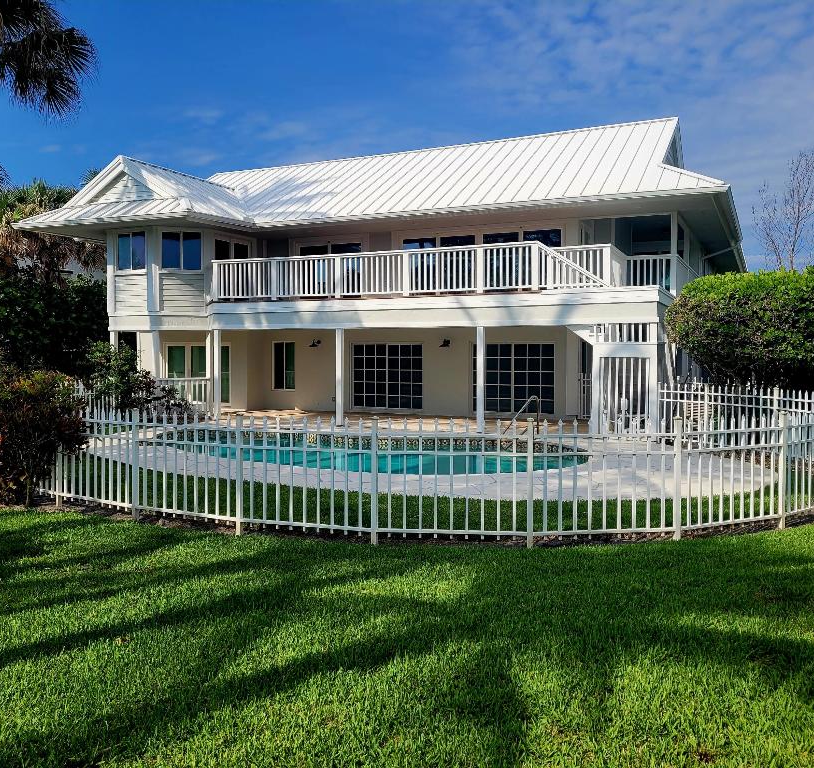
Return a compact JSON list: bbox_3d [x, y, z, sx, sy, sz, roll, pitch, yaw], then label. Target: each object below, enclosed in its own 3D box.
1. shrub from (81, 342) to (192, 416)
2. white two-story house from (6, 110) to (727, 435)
[{"bbox_3d":[-6.618,0.032,18.823,2.500,2.092,2.200,0,3,0],"label":"shrub"},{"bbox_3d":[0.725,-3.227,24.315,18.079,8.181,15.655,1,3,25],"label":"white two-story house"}]

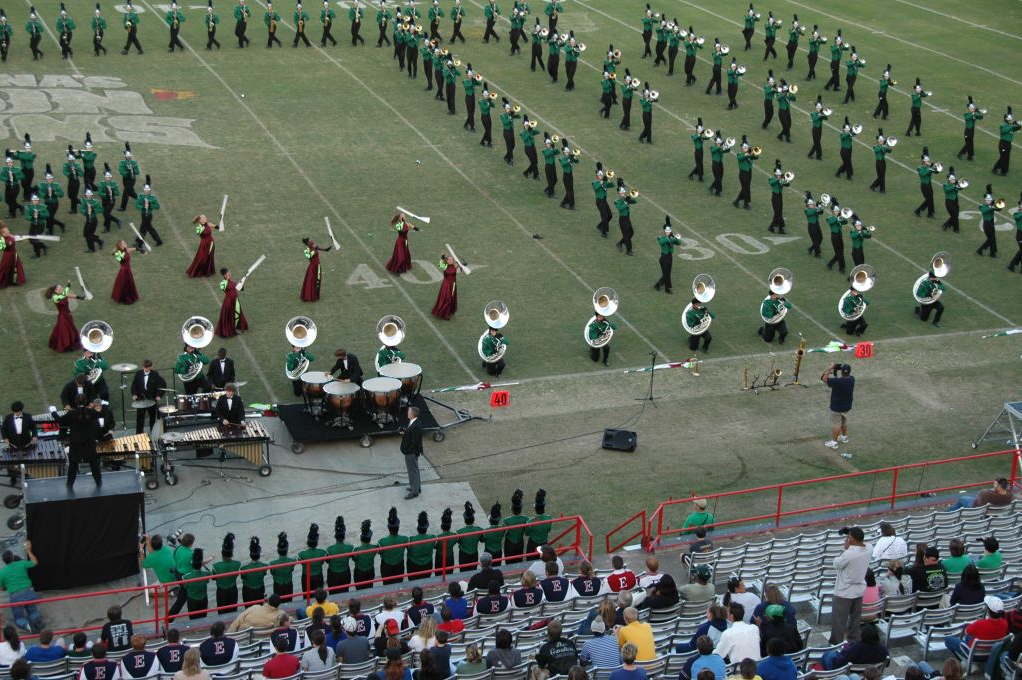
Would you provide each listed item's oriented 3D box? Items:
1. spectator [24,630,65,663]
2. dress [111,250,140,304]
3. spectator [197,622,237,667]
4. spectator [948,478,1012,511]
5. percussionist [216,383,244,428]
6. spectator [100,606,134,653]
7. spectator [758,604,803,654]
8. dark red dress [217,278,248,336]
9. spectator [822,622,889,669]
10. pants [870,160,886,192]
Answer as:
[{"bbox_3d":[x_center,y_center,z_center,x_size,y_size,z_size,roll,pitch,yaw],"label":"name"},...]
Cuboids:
[{"bbox_3d":[-6.729,4.592,27.116,0.520,1.190,0.800,-6,22,-19],"label":"spectator"},{"bbox_3d":[-9.306,-1.589,45.153,0.611,1.318,0.659,13,23,26],"label":"dress"},{"bbox_3d":[-4.128,4.527,26.597,0.540,1.280,0.750,-6,22,-20],"label":"spectator"},{"bbox_3d":[8.050,2.858,32.272,1.050,1.050,0.600,5,21,8],"label":"spectator"},{"bbox_3d":[-5.566,1.671,37.312,0.580,1.680,0.520,-2,21,-9],"label":"percussionist"},{"bbox_3d":[-5.699,4.343,26.974,0.500,1.351,0.750,-8,23,-23],"label":"spectator"},{"bbox_3d":[3.219,3.903,24.125,0.540,1.350,0.760,-7,23,-22],"label":"spectator"},{"bbox_3d":[-6.497,-0.787,43.571,0.719,1.260,0.774,13,23,26],"label":"dark red dress"},{"bbox_3d":[4.335,3.994,23.657,0.600,1.250,0.800,-14,26,-35],"label":"spectator"},{"bbox_3d":[10.966,-4.888,55.736,0.500,0.985,0.360,20,27,39],"label":"pants"}]

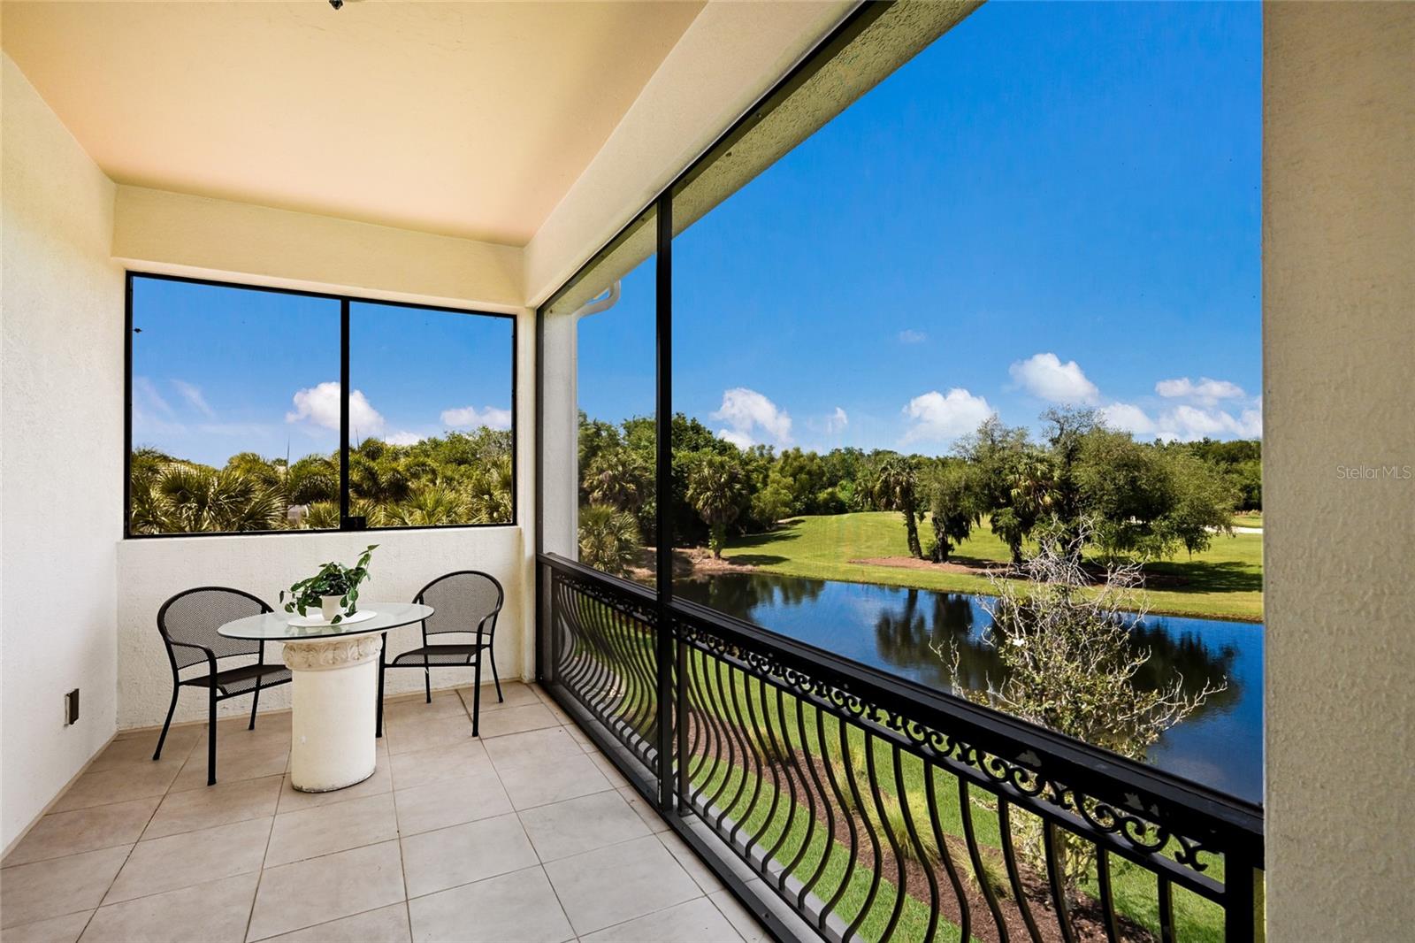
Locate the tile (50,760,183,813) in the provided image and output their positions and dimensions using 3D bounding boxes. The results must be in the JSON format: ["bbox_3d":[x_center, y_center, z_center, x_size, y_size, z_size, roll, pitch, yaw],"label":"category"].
[{"bbox_3d":[-2.780,1.499,3.169,0.410,0.012,0.447,0,0,-28],"label":"tile"}]

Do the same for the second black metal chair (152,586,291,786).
[{"bbox_3d":[-2.492,1.066,3.540,0.610,0.855,0.575,0,0,29],"label":"second black metal chair"}]

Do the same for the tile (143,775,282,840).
[{"bbox_3d":[-2.184,1.499,2.980,0.466,0.012,0.447,0,0,-28],"label":"tile"}]

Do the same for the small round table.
[{"bbox_3d":[-1.807,1.089,3.245,0.900,0.767,0.900,0,0,-28],"label":"small round table"}]

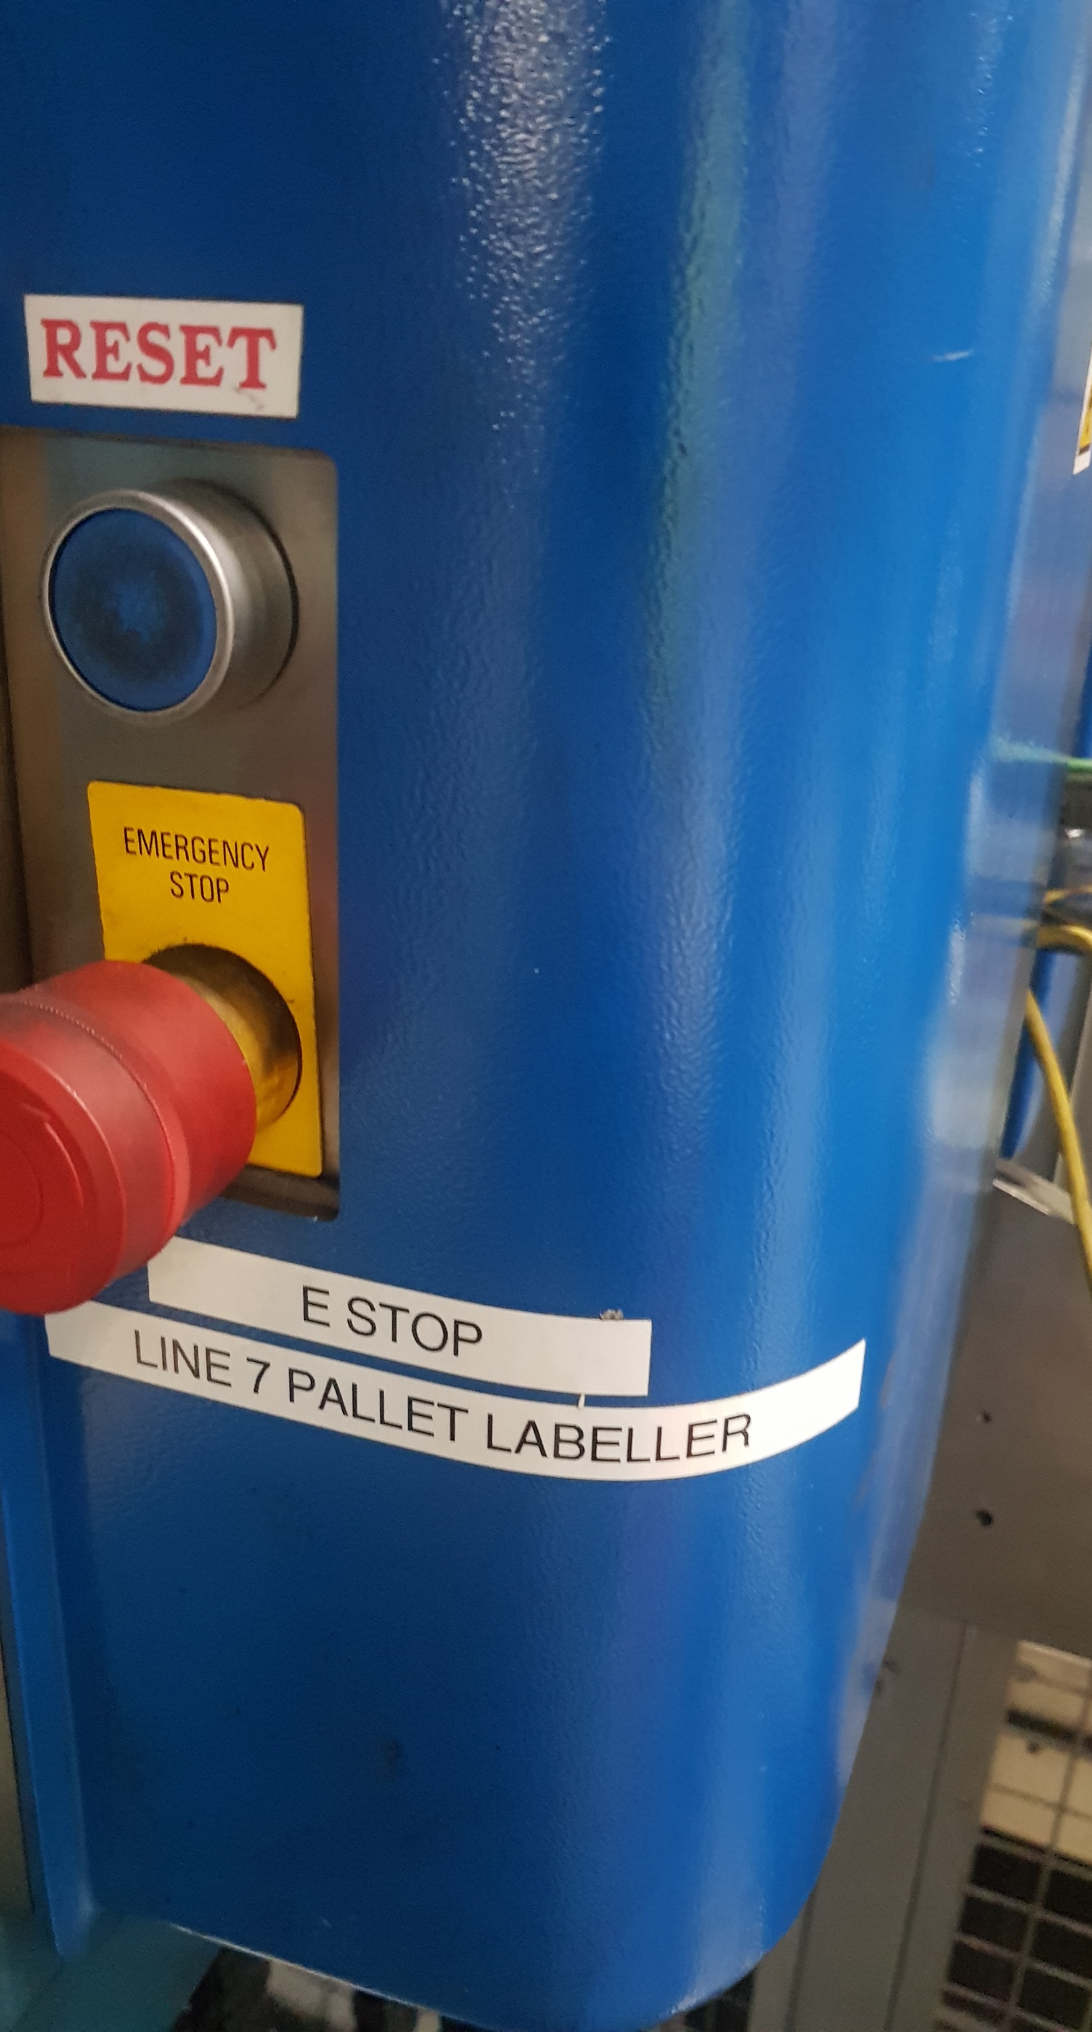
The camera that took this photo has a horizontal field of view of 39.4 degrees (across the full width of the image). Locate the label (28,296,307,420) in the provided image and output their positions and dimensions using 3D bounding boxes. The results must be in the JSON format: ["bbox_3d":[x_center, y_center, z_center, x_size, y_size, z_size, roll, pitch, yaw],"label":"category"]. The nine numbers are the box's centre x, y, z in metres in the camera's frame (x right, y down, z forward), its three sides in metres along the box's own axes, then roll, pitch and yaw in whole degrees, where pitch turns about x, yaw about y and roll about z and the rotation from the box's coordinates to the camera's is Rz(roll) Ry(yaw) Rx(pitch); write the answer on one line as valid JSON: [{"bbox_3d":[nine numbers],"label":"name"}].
[{"bbox_3d":[-0.045,-0.077,0.177,0.036,0.012,0.001,10,23,16],"label":"label"}]

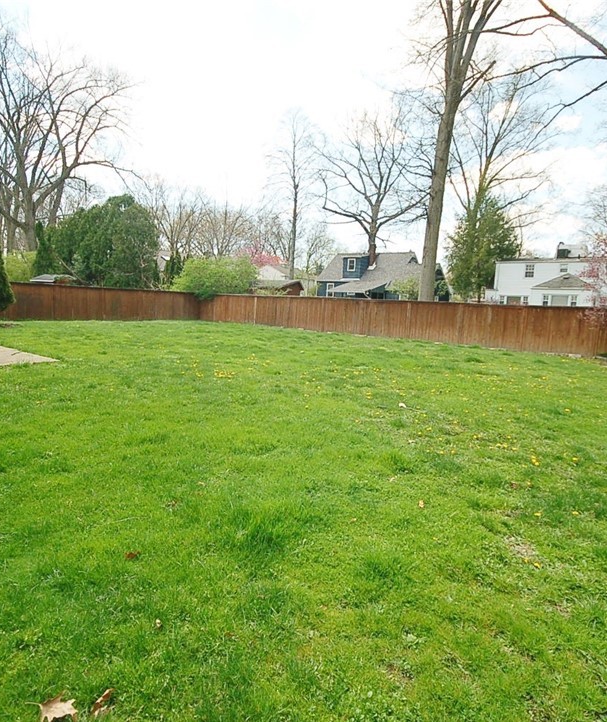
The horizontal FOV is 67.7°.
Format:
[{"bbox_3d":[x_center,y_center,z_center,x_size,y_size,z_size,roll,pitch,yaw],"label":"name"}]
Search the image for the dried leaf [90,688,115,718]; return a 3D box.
[{"bbox_3d":[-0.739,1.254,1.665,0.060,0.050,0.102,7,8,30],"label":"dried leaf"}]

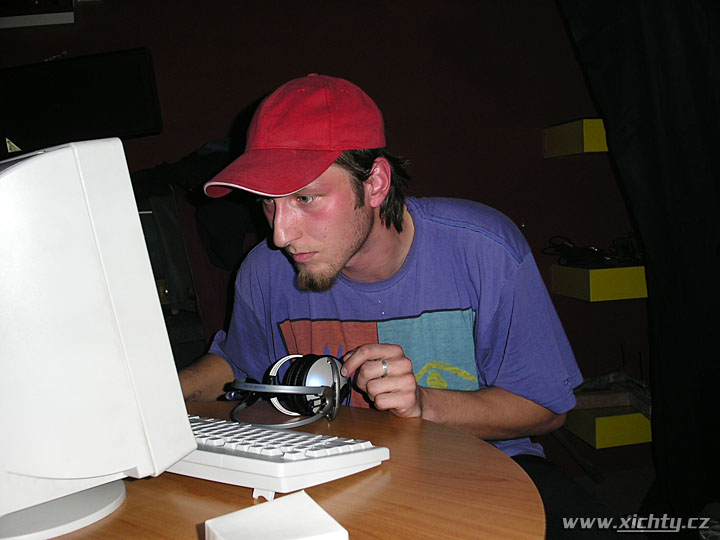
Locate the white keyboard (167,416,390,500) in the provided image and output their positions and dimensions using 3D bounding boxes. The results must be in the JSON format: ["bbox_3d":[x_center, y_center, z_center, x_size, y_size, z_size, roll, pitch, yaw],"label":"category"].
[{"bbox_3d":[-0.194,0.217,0.989,0.455,0.042,0.168,-3,-6,40],"label":"white keyboard"}]

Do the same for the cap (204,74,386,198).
[{"bbox_3d":[-0.087,-0.175,1.031,0.177,0.155,0.265,0,9,44],"label":"cap"}]

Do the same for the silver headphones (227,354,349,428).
[{"bbox_3d":[-0.094,0.166,1.100,0.170,0.090,0.180,-6,5,-33],"label":"silver headphones"}]

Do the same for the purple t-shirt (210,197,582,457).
[{"bbox_3d":[0.058,0.100,1.320,0.560,0.480,0.370,-3,19,12],"label":"purple t-shirt"}]

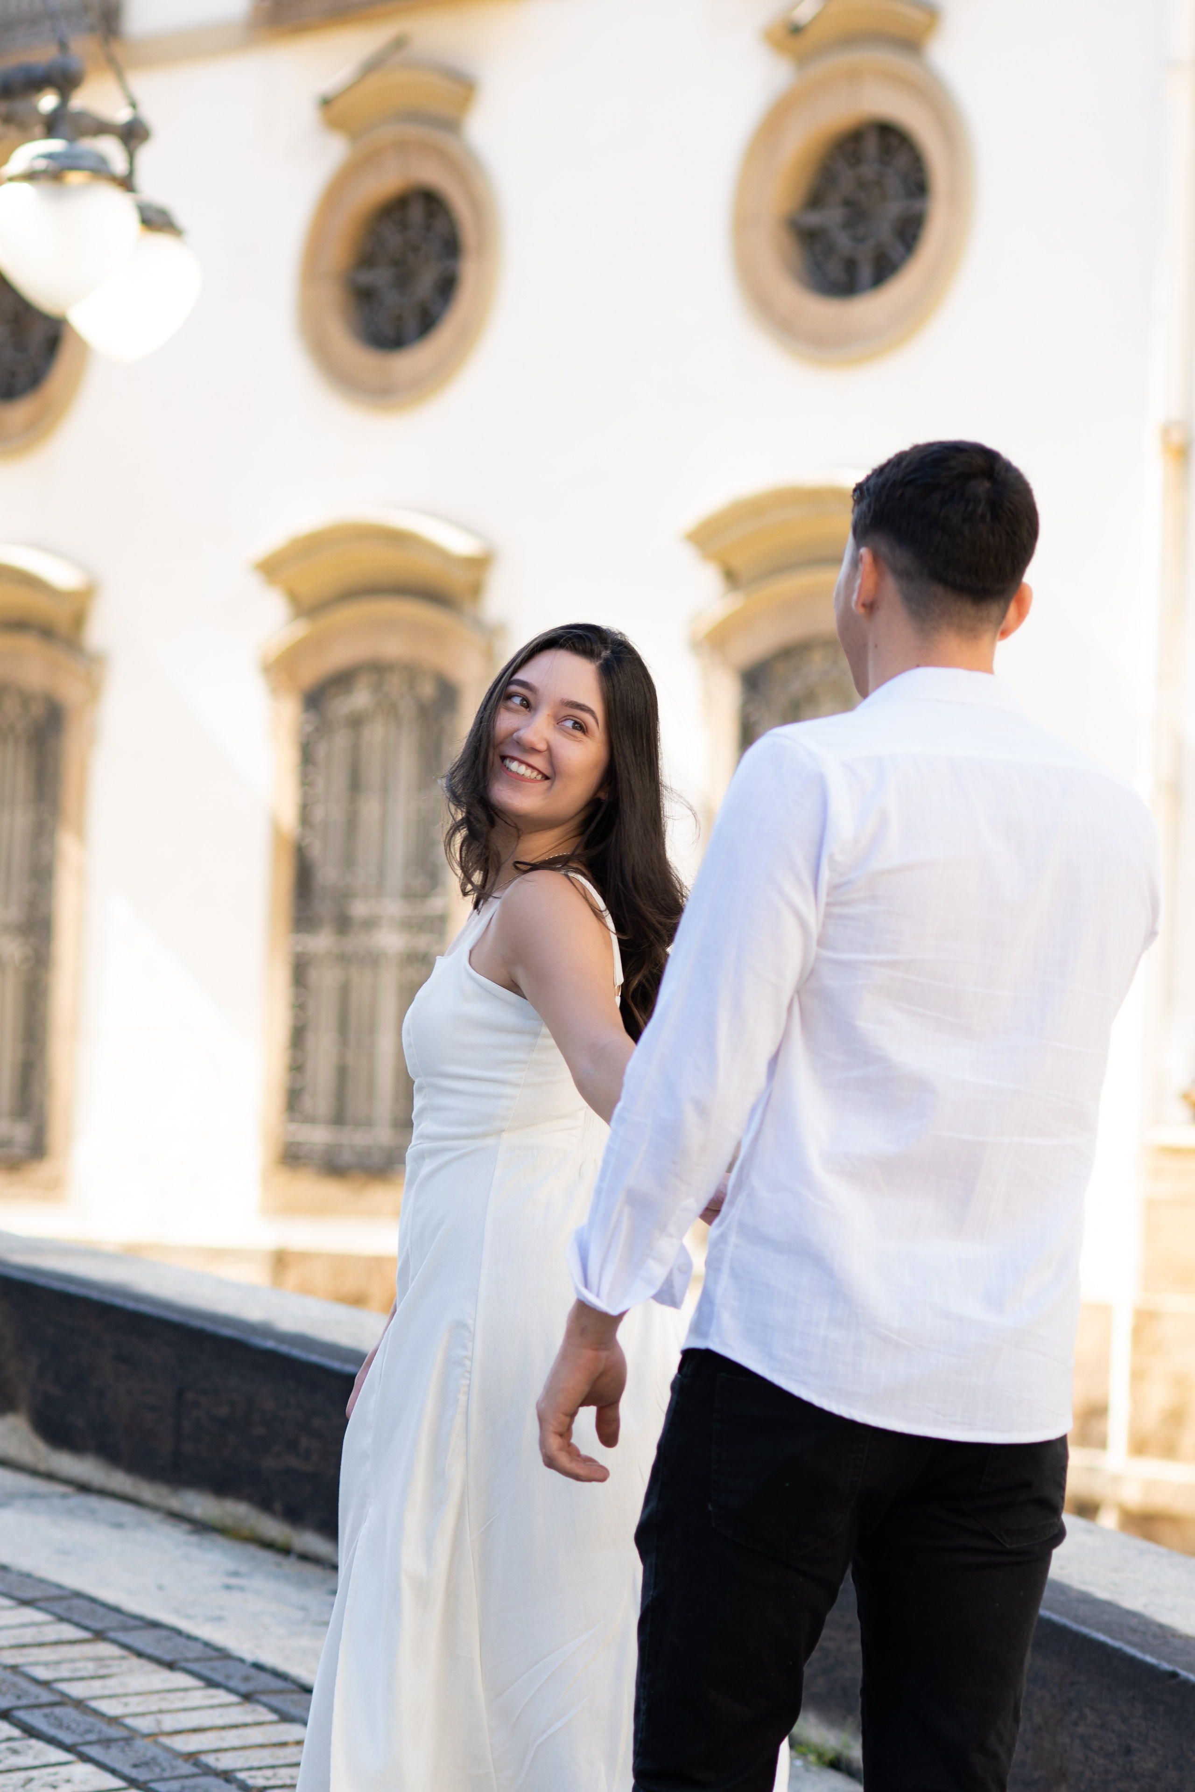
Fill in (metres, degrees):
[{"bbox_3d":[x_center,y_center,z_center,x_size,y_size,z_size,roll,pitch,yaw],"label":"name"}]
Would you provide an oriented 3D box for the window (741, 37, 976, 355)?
[{"bbox_3d":[1.279,-3.412,31.399,0.300,1.600,1.620,4,-3,-41],"label":"window"}]

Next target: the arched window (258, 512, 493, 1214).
[{"bbox_3d":[-1.246,-0.163,33.912,0.380,3.820,1.800,4,-3,-41],"label":"arched window"}]

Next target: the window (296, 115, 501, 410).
[{"bbox_3d":[-1.037,-3.387,34.102,0.320,1.570,1.600,4,-3,-41],"label":"window"}]

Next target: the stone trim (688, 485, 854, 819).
[{"bbox_3d":[1.072,-0.181,31.237,0.380,3.820,1.800,4,-3,-41],"label":"stone trim"}]

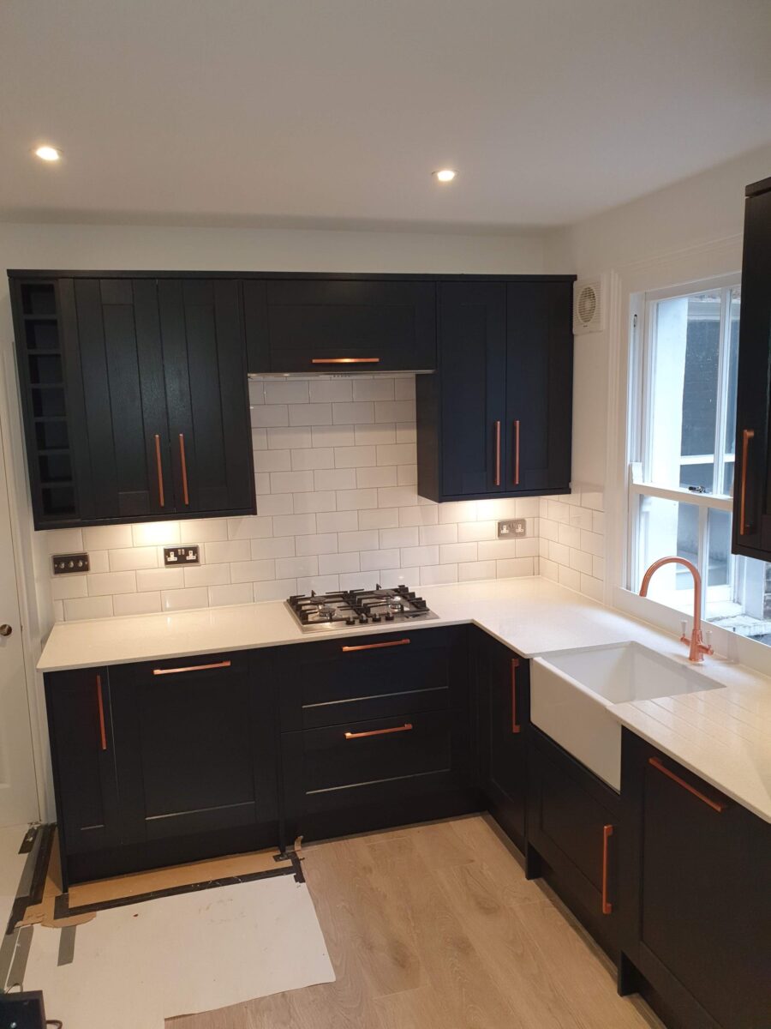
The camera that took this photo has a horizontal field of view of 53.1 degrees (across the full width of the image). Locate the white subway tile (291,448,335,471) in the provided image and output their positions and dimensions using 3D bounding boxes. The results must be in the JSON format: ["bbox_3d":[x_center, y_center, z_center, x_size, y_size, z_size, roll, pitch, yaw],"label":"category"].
[{"bbox_3d":[-0.333,-0.254,3.541,0.200,0.098,0.009,-4,8,-16],"label":"white subway tile"}]

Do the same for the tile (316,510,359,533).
[{"bbox_3d":[-0.225,0.035,3.584,0.198,0.098,0.010,-4,8,-16],"label":"tile"}]

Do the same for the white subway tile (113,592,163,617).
[{"bbox_3d":[-1.089,0.394,3.401,0.200,0.100,0.010,-4,8,-16],"label":"white subway tile"}]

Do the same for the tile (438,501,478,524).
[{"bbox_3d":[0.352,-0.006,3.749,0.198,0.098,0.010,-4,8,-16],"label":"tile"}]

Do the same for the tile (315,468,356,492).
[{"bbox_3d":[-0.233,-0.162,3.568,0.199,0.097,0.010,-4,8,-16],"label":"tile"}]

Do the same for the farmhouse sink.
[{"bbox_3d":[0.823,0.655,2.588,0.450,0.228,0.572,-4,9,-17],"label":"farmhouse sink"}]

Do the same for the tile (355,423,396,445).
[{"bbox_3d":[-0.045,-0.374,3.612,0.200,0.100,0.010,-4,8,-16],"label":"tile"}]

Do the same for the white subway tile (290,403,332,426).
[{"bbox_3d":[-0.338,-0.453,3.507,0.200,0.099,0.008,-4,9,-16],"label":"white subway tile"}]

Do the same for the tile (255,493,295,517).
[{"bbox_3d":[-0.520,-0.043,3.515,0.200,0.100,0.010,-4,8,-16],"label":"tile"}]

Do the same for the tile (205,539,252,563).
[{"bbox_3d":[-0.707,0.168,3.486,0.200,0.100,0.010,-4,8,-16],"label":"tile"}]

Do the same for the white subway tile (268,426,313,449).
[{"bbox_3d":[-0.433,-0.348,3.495,0.200,0.099,0.008,-4,9,-16],"label":"white subway tile"}]

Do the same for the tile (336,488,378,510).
[{"bbox_3d":[-0.132,-0.070,3.598,0.198,0.098,0.010,-4,8,-16],"label":"tile"}]

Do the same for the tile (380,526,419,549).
[{"bbox_3d":[0.067,0.113,3.708,0.200,0.098,0.009,-4,8,-16],"label":"tile"}]

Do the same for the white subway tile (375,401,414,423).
[{"bbox_3d":[0.048,-0.477,3.607,0.199,0.097,0.010,-4,8,-16],"label":"white subway tile"}]

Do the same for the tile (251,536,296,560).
[{"bbox_3d":[-0.516,0.153,3.543,0.200,0.099,0.008,-4,9,-16],"label":"tile"}]

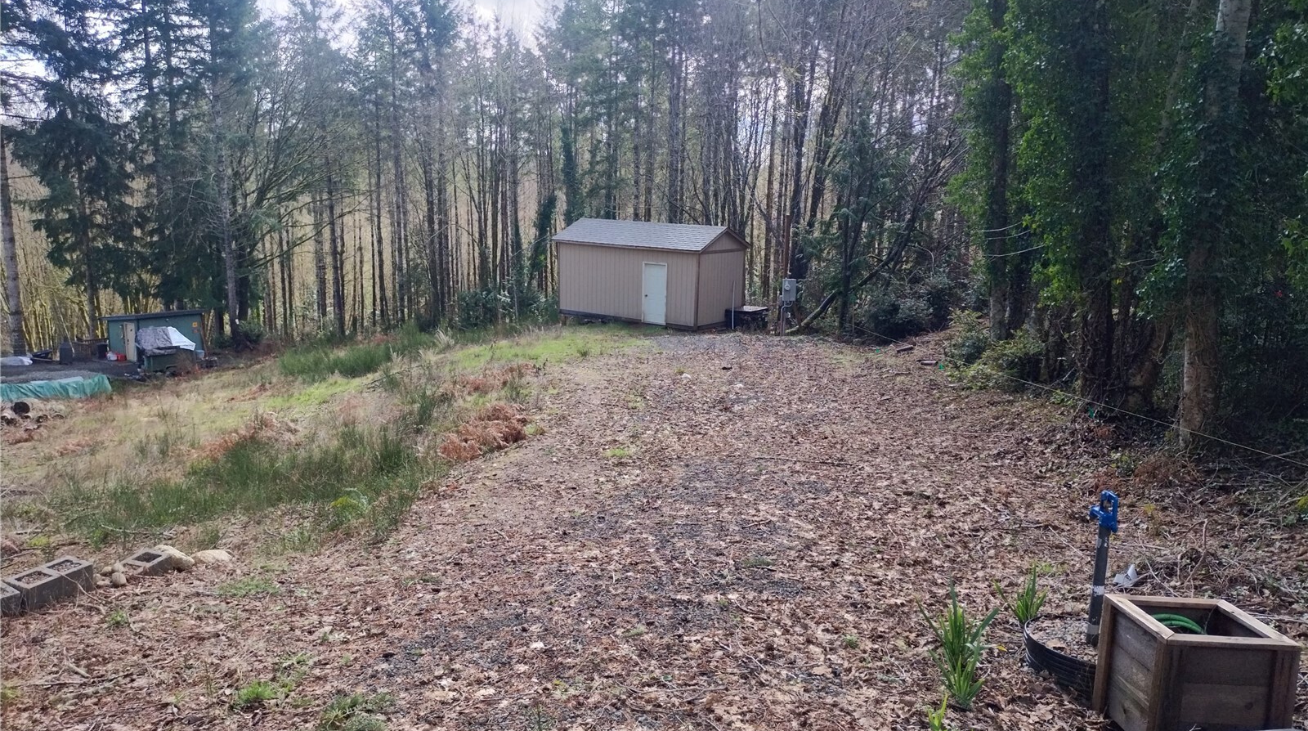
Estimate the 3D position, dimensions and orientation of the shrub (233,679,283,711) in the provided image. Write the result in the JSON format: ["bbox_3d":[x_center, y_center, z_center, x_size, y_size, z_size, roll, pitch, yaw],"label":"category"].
[{"bbox_3d":[-1.641,1.344,3.909,0.170,0.080,0.140,-4,11,-24],"label":"shrub"}]

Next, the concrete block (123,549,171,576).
[{"bbox_3d":[-3.299,1.343,6.051,0.185,0.180,0.380,12,10,7],"label":"concrete block"}]

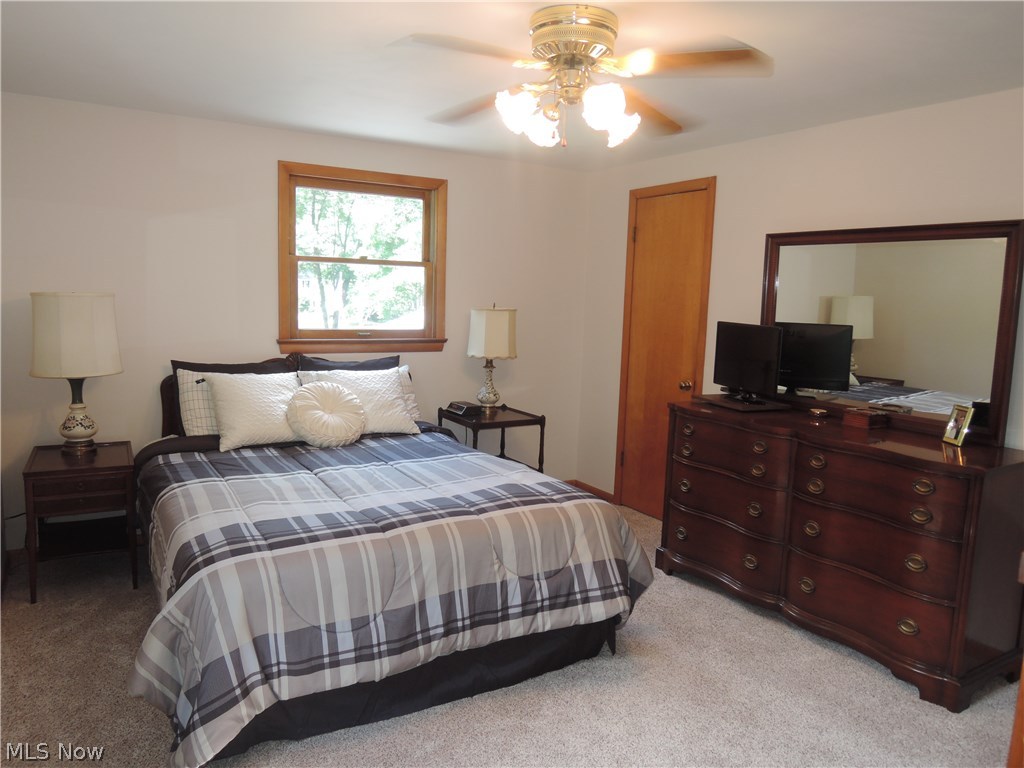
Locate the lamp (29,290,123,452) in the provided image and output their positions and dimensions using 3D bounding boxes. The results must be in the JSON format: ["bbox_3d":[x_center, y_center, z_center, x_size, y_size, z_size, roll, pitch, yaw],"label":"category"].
[{"bbox_3d":[-2.076,-0.046,3.382,0.376,0.770,0.376,-3,9,-31],"label":"lamp"}]

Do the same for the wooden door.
[{"bbox_3d":[0.946,-0.177,4.496,0.070,2.115,0.750,-3,9,-31],"label":"wooden door"}]

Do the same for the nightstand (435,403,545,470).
[{"bbox_3d":[-0.141,0.514,4.558,0.510,0.660,0.500,-3,9,-31],"label":"nightstand"}]

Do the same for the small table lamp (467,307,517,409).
[{"bbox_3d":[-0.145,-0.165,4.574,0.370,0.700,0.370,2,8,0],"label":"small table lamp"}]

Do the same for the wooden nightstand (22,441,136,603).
[{"bbox_3d":[-2.060,0.641,3.422,0.425,0.600,0.530,-2,9,-27],"label":"wooden nightstand"}]

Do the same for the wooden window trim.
[{"bbox_3d":[-0.869,-0.726,4.282,1.060,1.080,0.090,-3,9,-31],"label":"wooden window trim"}]

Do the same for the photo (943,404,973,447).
[{"bbox_3d":[1.786,0.170,2.826,0.030,0.156,0.100,14,6,-10],"label":"photo"}]

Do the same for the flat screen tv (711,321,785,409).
[{"bbox_3d":[1.216,-0.100,3.683,0.160,0.420,0.530,-1,8,-16],"label":"flat screen tv"}]

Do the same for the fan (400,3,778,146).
[{"bbox_3d":[0.189,-0.940,2.230,1.260,0.370,1.260,9,10,42],"label":"fan"}]

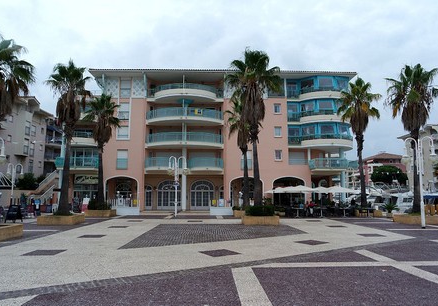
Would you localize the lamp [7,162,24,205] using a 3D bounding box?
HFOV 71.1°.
[{"bbox_3d":[-22.990,3.776,34.615,1.900,5.100,0.450,0,-8,0],"label":"lamp"}]

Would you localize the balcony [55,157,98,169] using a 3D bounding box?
[{"bbox_3d":[-15.067,0.950,32.396,4.100,1.300,1.500,0,-8,-2],"label":"balcony"}]

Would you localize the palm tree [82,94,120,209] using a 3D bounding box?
[{"bbox_3d":[-11.538,-0.197,29.833,3.600,11.000,3.600,0,-8,0],"label":"palm tree"}]

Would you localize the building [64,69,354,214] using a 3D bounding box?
[{"bbox_3d":[-0.400,-0.526,38.064,29.800,15.400,13.000,0,-8,-2],"label":"building"}]

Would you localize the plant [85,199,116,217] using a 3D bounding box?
[{"bbox_3d":[-11.050,5.148,29.063,2.350,1.600,2.300,0,-8,0],"label":"plant"}]

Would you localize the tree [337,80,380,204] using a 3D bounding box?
[{"bbox_3d":[13.930,-1.117,29.703,4.300,13.200,4.300,0,-8,0],"label":"tree"}]

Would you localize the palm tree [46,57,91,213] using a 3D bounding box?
[{"bbox_3d":[-10.320,-1.104,20.871,3.000,10.400,3.000,0,-8,0],"label":"palm tree"}]

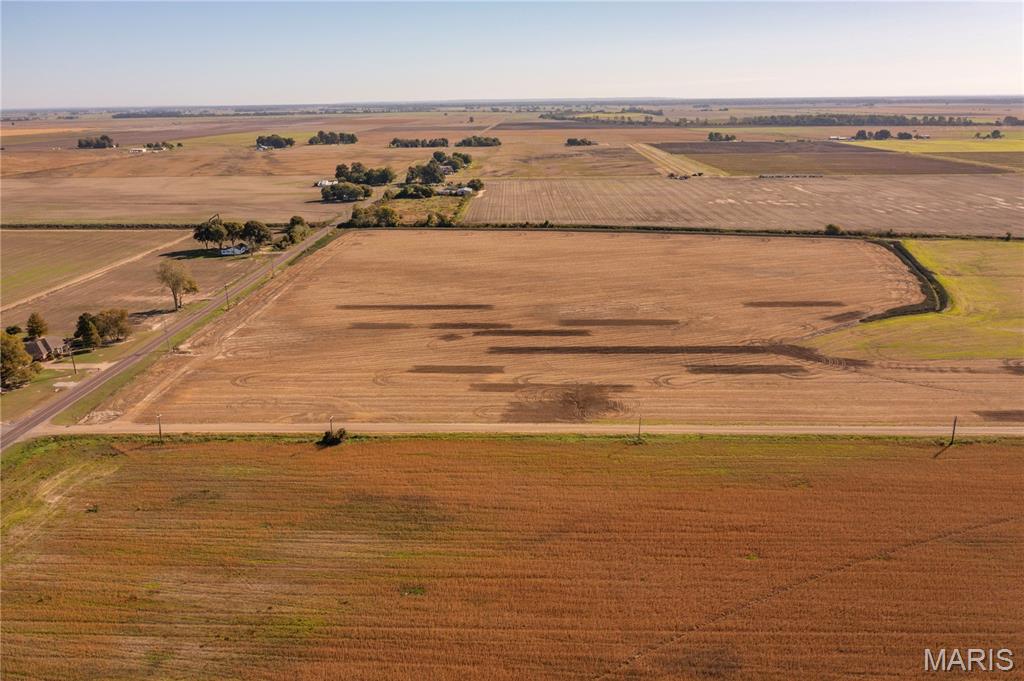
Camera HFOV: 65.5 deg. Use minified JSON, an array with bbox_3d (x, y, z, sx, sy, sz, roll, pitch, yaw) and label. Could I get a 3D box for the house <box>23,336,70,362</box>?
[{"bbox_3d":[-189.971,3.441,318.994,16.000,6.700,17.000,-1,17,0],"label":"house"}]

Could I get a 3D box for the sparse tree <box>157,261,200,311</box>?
[{"bbox_3d":[-159.808,-25.646,381.139,18.500,22.000,17.570,0,17,1],"label":"sparse tree"}]

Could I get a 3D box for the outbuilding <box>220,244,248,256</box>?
[{"bbox_3d":[-182.853,-59.124,521.859,13.000,4.800,8.500,-1,17,-1],"label":"outbuilding"}]

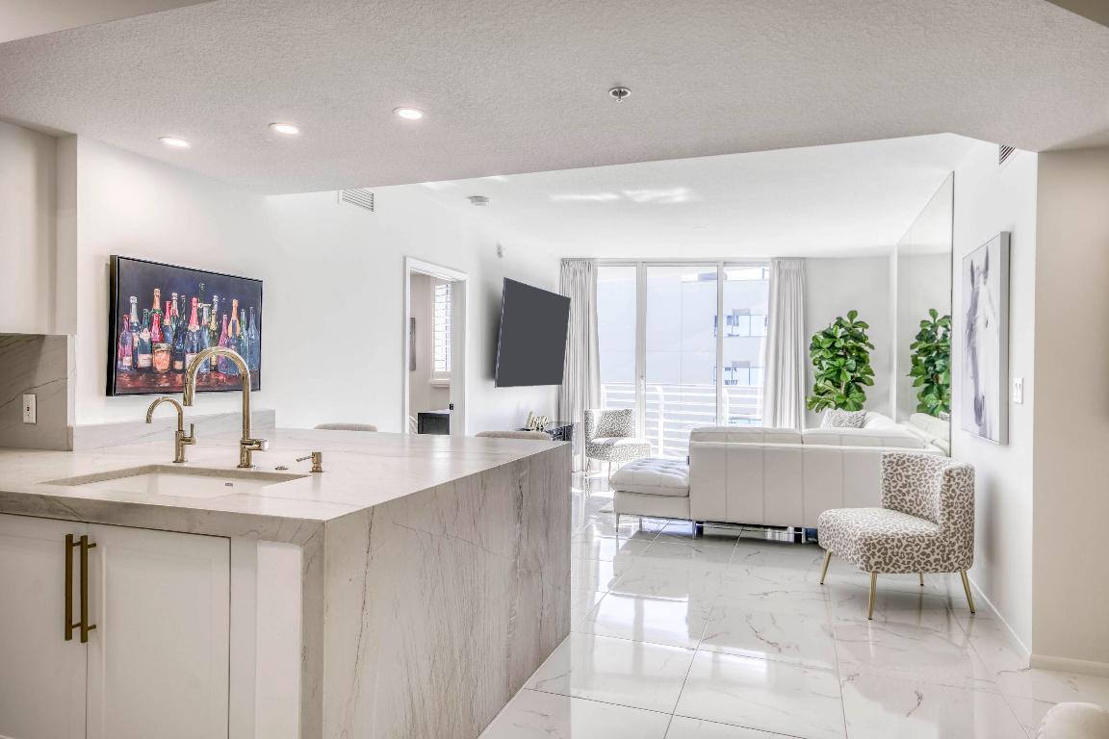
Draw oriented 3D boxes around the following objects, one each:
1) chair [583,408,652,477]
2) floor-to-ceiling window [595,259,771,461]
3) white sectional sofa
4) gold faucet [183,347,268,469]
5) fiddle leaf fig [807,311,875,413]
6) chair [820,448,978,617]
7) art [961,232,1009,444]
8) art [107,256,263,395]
[{"bbox_3d":[0.699,0.889,7.761,0.610,0.790,0.670,0,0,-33],"label":"chair"},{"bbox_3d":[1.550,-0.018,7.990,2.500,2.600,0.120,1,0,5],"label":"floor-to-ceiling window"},{"bbox_3d":[1.998,0.870,5.945,2.340,0.860,2.600,1,0,20],"label":"white sectional sofa"},{"bbox_3d":[-1.108,0.134,2.190,0.130,0.425,0.285,1,0,20],"label":"gold faucet"},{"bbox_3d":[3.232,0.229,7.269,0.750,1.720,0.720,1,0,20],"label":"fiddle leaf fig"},{"bbox_3d":[1.916,0.907,3.657,0.680,0.790,0.610,1,0,-5],"label":"chair"},{"bbox_3d":[2.415,-0.163,3.648,0.040,1.075,0.790,1,0,20],"label":"art"},{"bbox_3d":[-1.744,-0.183,3.132,0.047,0.597,0.800,1,0,20],"label":"art"}]

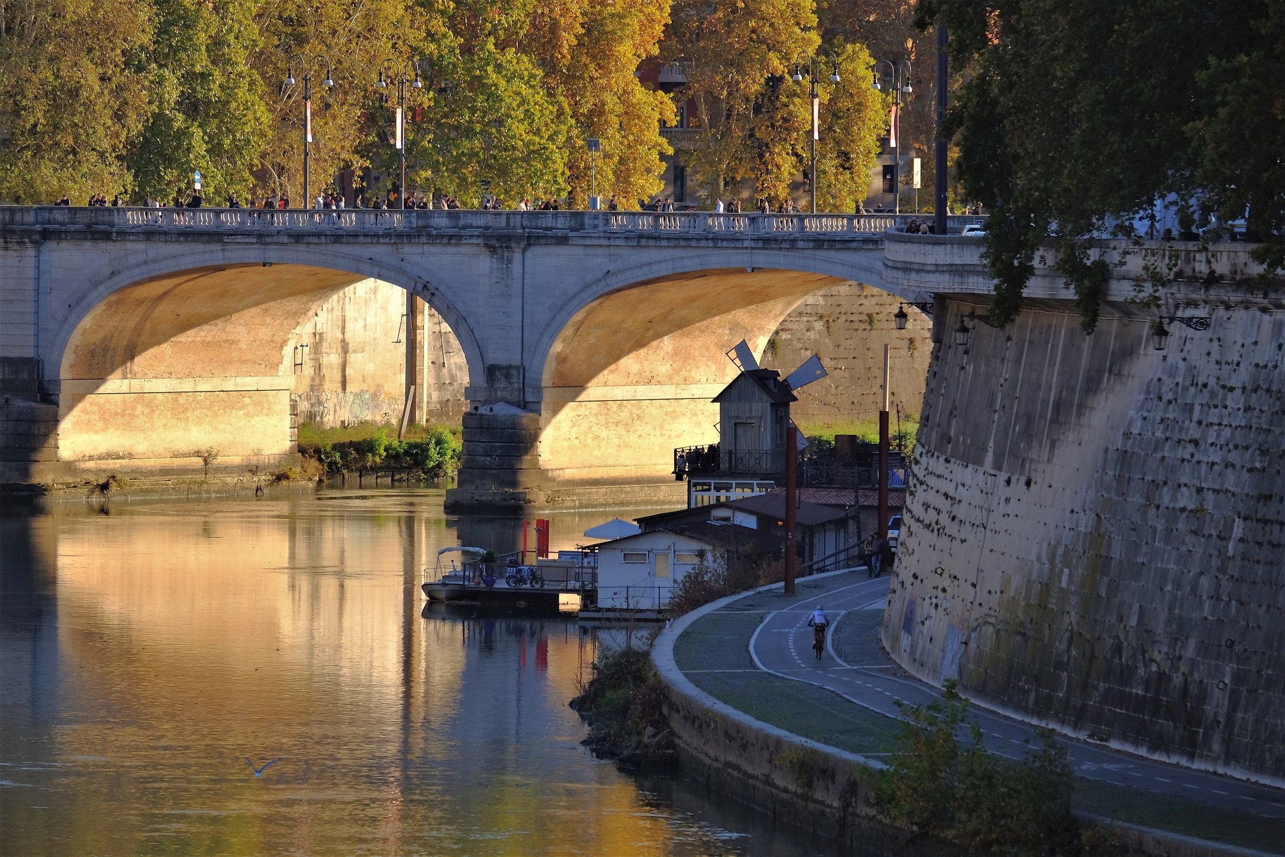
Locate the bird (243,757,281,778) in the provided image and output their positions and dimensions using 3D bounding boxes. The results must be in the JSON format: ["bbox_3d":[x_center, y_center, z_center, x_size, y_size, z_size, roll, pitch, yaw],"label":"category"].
[{"bbox_3d":[-9.214,8.218,260.000,0.950,0.450,0.450,0,1,-25],"label":"bird"}]

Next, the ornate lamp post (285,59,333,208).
[{"bbox_3d":[-17.592,-15.162,566.000,2.650,9.200,0.900,1,1,30],"label":"ornate lamp post"}]

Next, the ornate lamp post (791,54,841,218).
[{"bbox_3d":[8.913,-14.622,547.000,2.650,9.200,0.900,1,1,30],"label":"ornate lamp post"}]

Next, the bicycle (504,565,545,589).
[{"bbox_3d":[-4.598,5.844,421.000,1.620,0.980,0.550,1,1,26],"label":"bicycle"}]

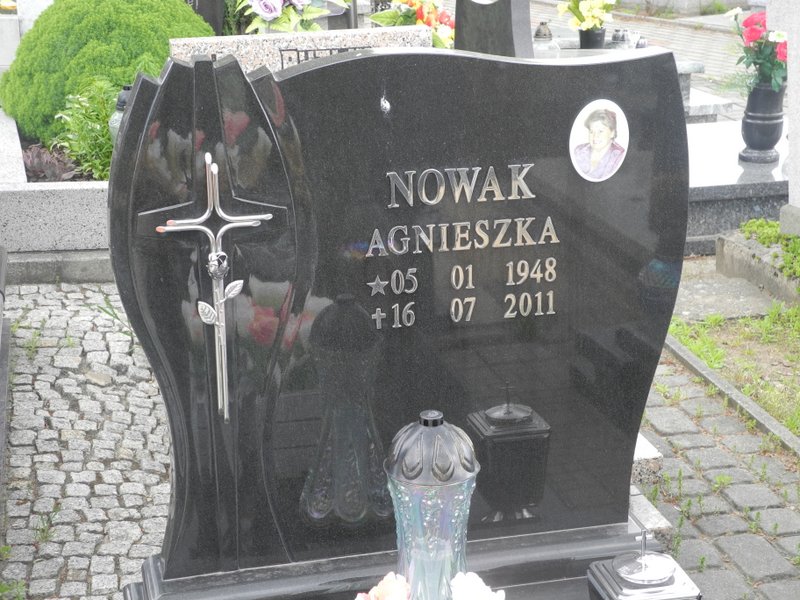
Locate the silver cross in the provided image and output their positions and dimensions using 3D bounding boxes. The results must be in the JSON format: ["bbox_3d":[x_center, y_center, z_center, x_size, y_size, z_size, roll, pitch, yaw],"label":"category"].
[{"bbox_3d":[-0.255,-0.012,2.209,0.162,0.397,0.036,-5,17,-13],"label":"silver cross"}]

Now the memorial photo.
[{"bbox_3d":[0.291,-0.233,2.297,0.091,0.122,0.010,-5,17,-13],"label":"memorial photo"}]

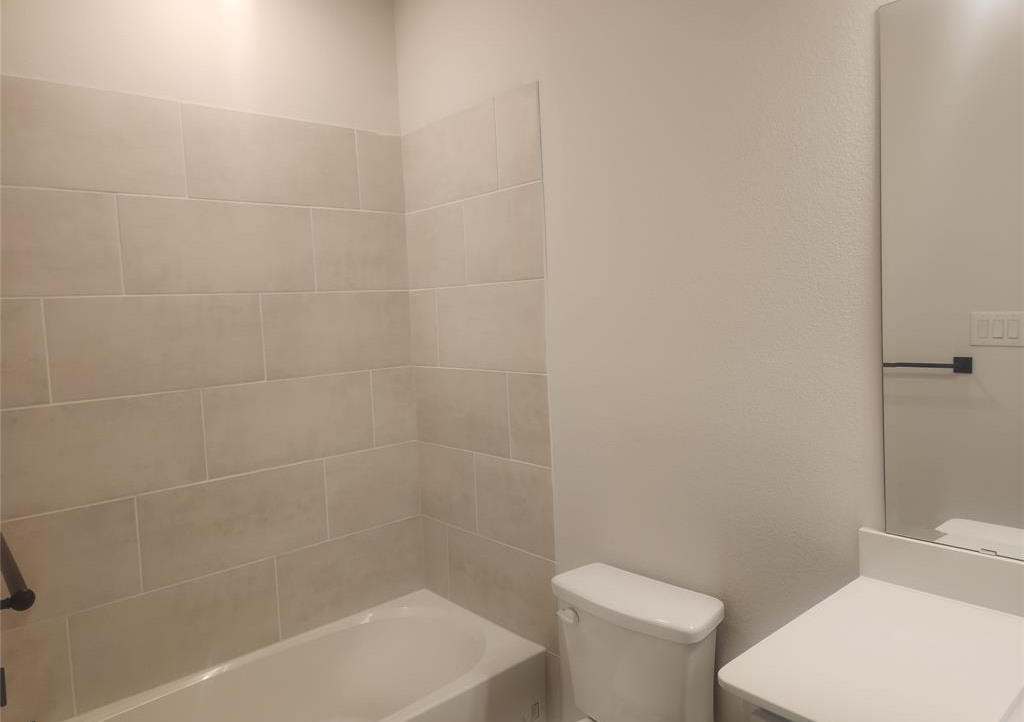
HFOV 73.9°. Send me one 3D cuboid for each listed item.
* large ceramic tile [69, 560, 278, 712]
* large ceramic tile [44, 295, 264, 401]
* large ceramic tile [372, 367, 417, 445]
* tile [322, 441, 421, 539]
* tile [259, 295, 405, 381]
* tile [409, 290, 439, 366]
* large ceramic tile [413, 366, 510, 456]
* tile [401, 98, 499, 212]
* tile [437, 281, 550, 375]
[{"bbox_3d":[-1.061,0.866,2.201,0.612,0.305,0.010,-6,6,-41],"label":"large ceramic tile"},{"bbox_3d":[-1.091,-0.051,2.139,0.611,0.302,0.010,-6,6,-41],"label":"large ceramic tile"},{"bbox_3d":[-0.466,0.185,2.695,0.198,0.303,0.010,-6,6,-41],"label":"large ceramic tile"},{"bbox_3d":[-0.531,0.494,2.632,0.402,0.300,0.010,-6,6,-42],"label":"tile"},{"bbox_3d":[-0.629,-0.102,2.522,0.596,0.300,0.010,-6,6,-42],"label":"tile"},{"bbox_3d":[-0.338,-0.124,2.652,0.010,0.300,0.181,-6,6,-42],"label":"tile"},{"bbox_3d":[-0.196,0.183,2.531,0.010,0.300,0.568,-6,6,-42],"label":"large ceramic tile"},{"bbox_3d":[-0.236,-0.726,2.475,0.010,0.302,0.568,-6,6,-41],"label":"tile"},{"bbox_3d":[-0.081,-0.114,2.376,0.010,0.302,0.594,-6,6,-41],"label":"tile"}]

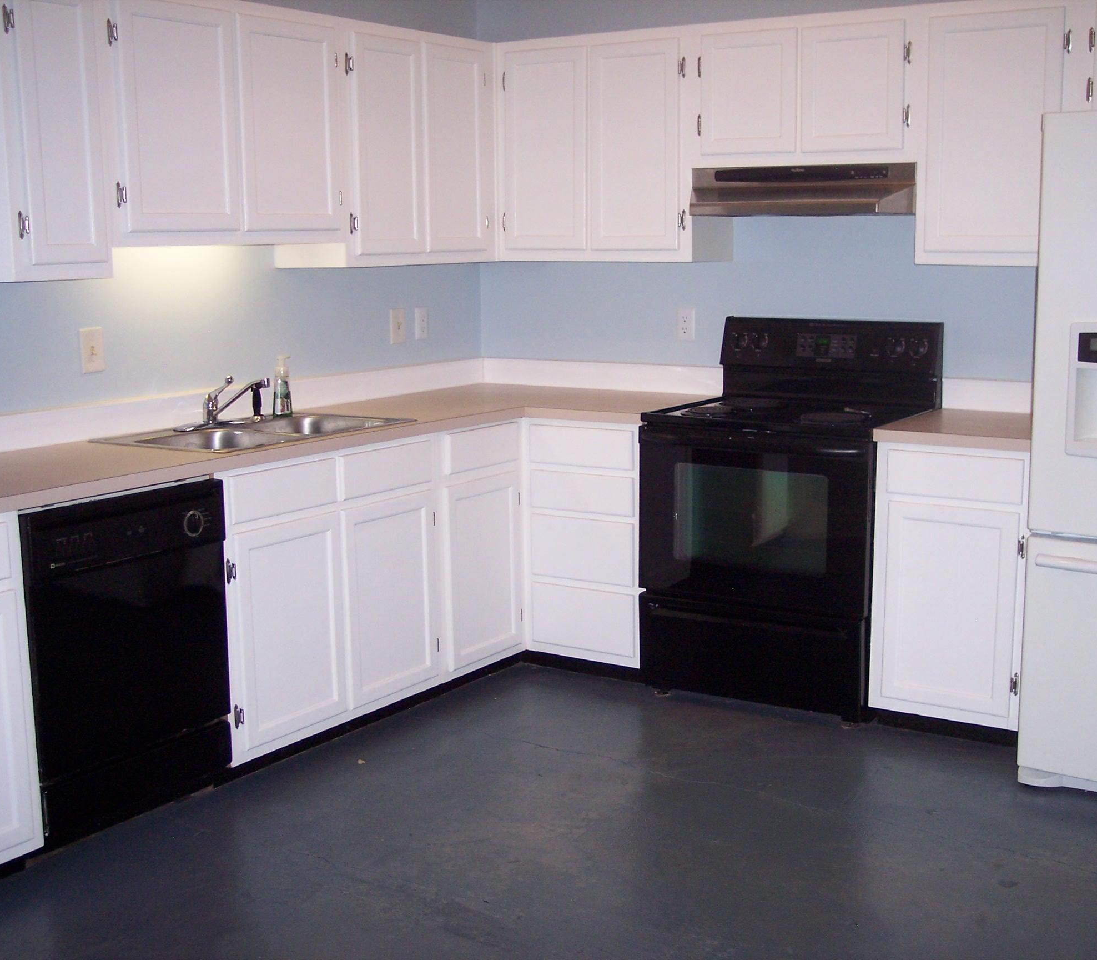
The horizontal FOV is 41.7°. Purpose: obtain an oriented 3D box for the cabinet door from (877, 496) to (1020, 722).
[{"bbox_3d":[1.151,0.369,4.139,0.375,0.591,0.022,6,11,33],"label":"cabinet door"}]

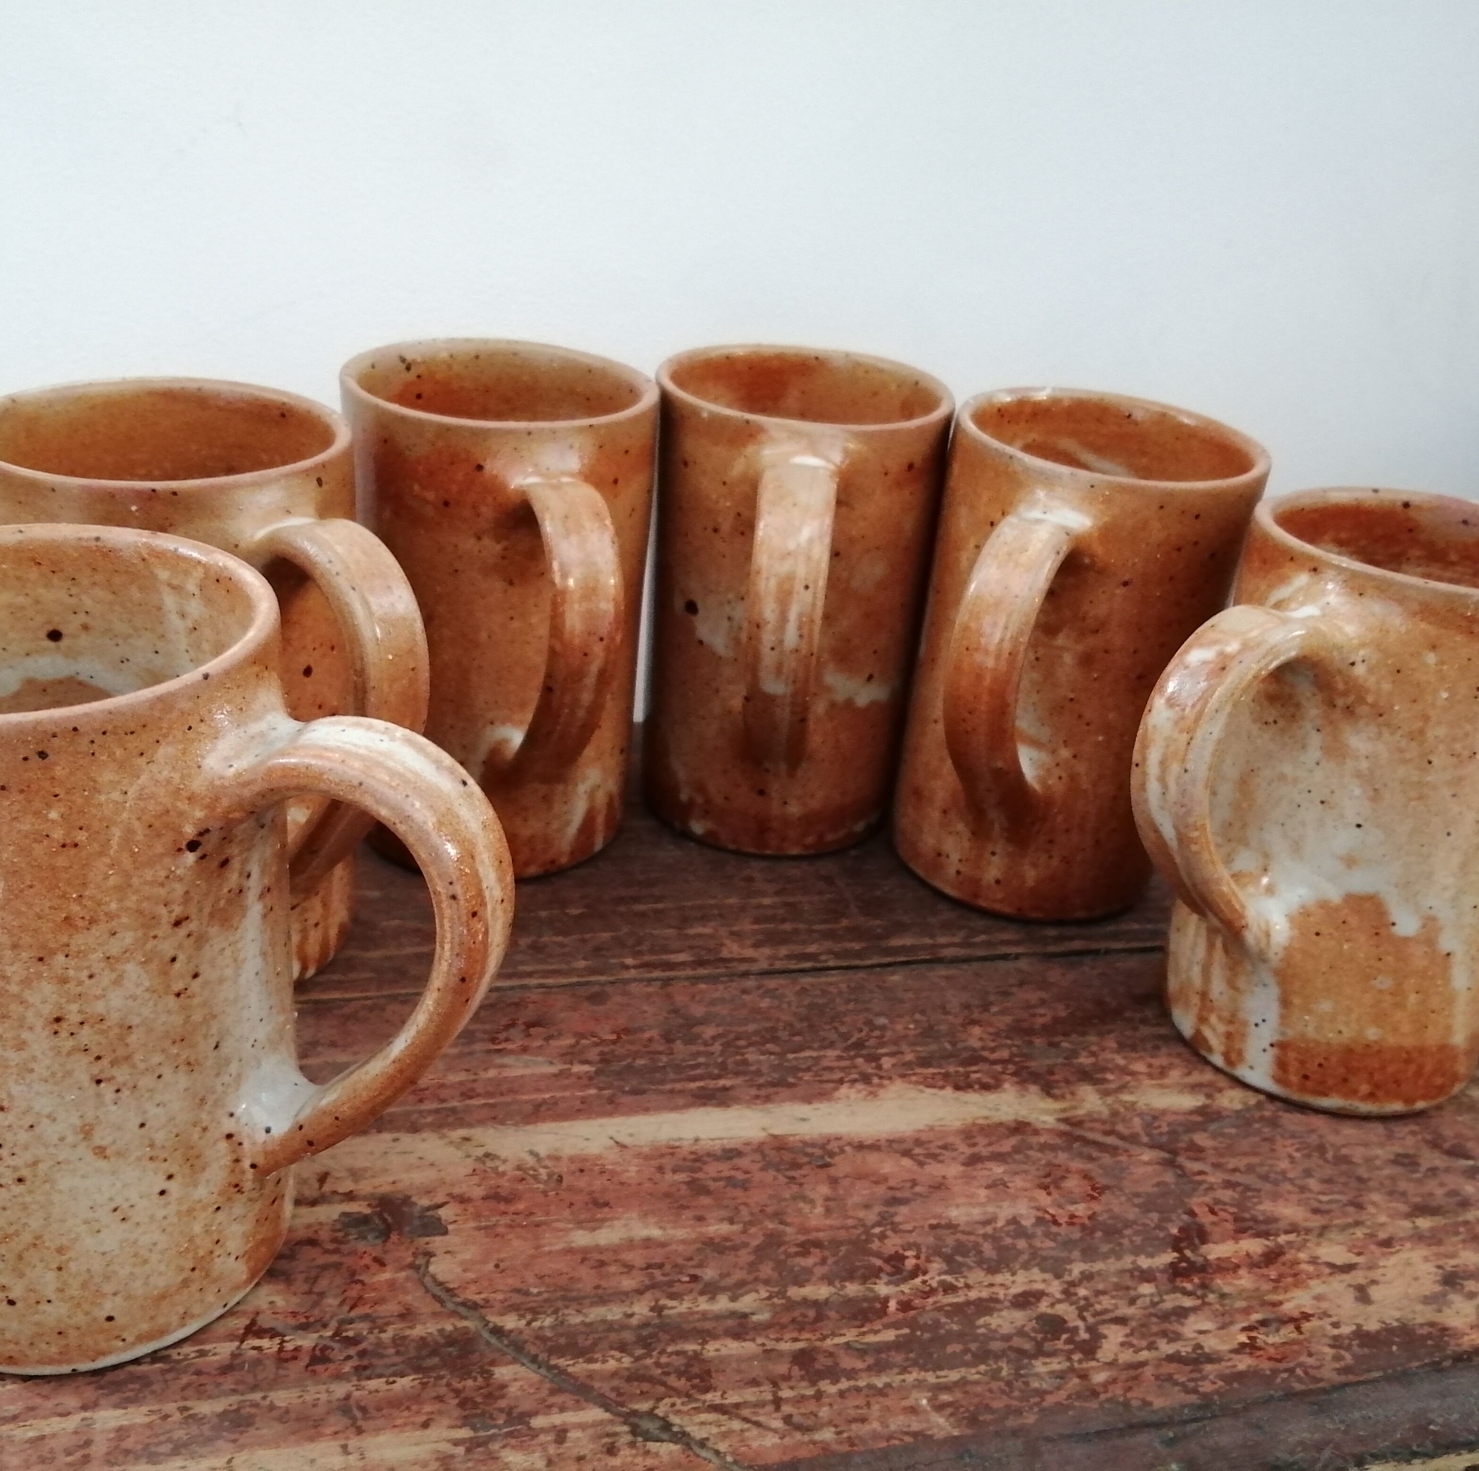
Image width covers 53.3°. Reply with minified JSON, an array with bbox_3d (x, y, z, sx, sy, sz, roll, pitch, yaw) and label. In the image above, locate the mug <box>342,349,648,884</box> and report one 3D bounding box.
[{"bbox_3d":[-0.058,-0.025,0.385,0.080,0.126,0.121,-6,29,-22],"label":"mug"}]

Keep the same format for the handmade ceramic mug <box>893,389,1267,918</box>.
[{"bbox_3d":[0.080,-0.013,0.390,0.080,0.126,0.124,17,29,22],"label":"handmade ceramic mug"}]

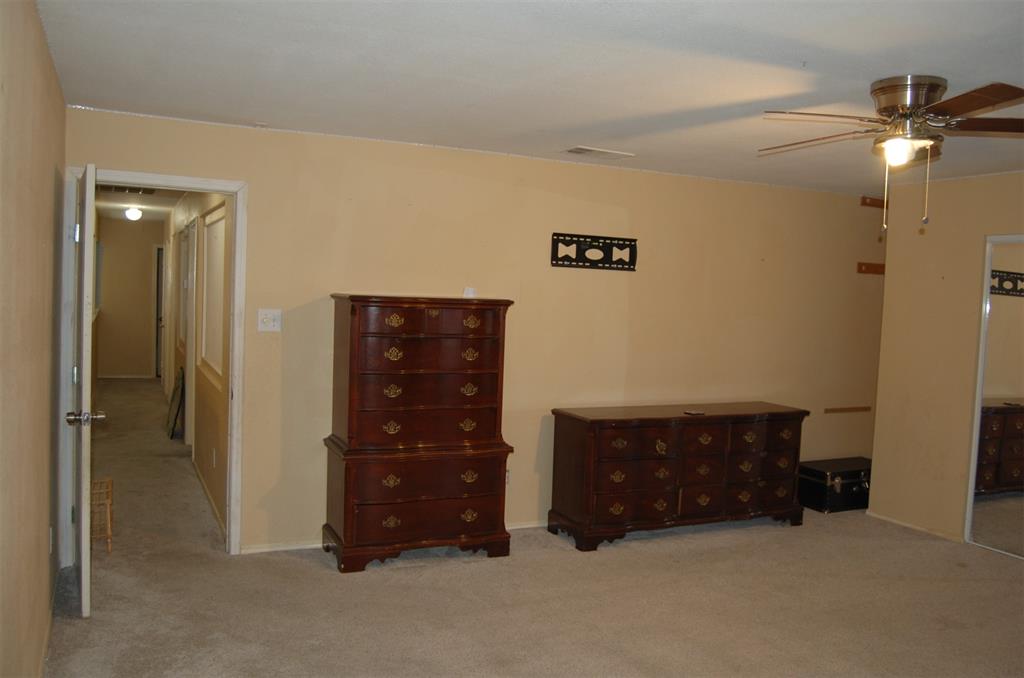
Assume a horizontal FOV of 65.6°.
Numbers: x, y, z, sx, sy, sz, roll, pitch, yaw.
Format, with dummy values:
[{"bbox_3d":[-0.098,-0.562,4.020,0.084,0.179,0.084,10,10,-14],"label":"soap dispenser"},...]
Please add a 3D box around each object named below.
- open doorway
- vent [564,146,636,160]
[{"bbox_3d":[-1.952,0.166,4.371,0.890,2.110,0.140,1,3,-25],"label":"open doorway"},{"bbox_3d":[0.555,-1.139,4.928,0.420,0.020,0.200,1,3,-25],"label":"vent"}]

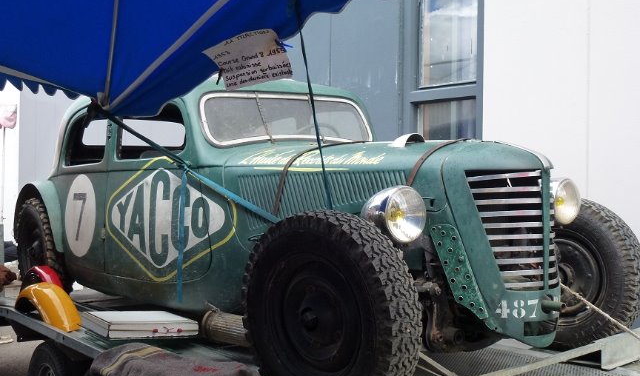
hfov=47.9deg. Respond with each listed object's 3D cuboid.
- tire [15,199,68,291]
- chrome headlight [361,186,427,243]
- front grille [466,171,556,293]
[{"bbox_3d":[-1.799,0.413,4.714,0.180,0.710,0.710,0,1,-38],"label":"tire"},{"bbox_3d":[0.248,0.094,2.580,0.200,0.200,0.210,0,1,-38],"label":"chrome headlight"},{"bbox_3d":[0.781,0.153,2.690,0.540,0.440,0.160,0,1,-38],"label":"front grille"}]

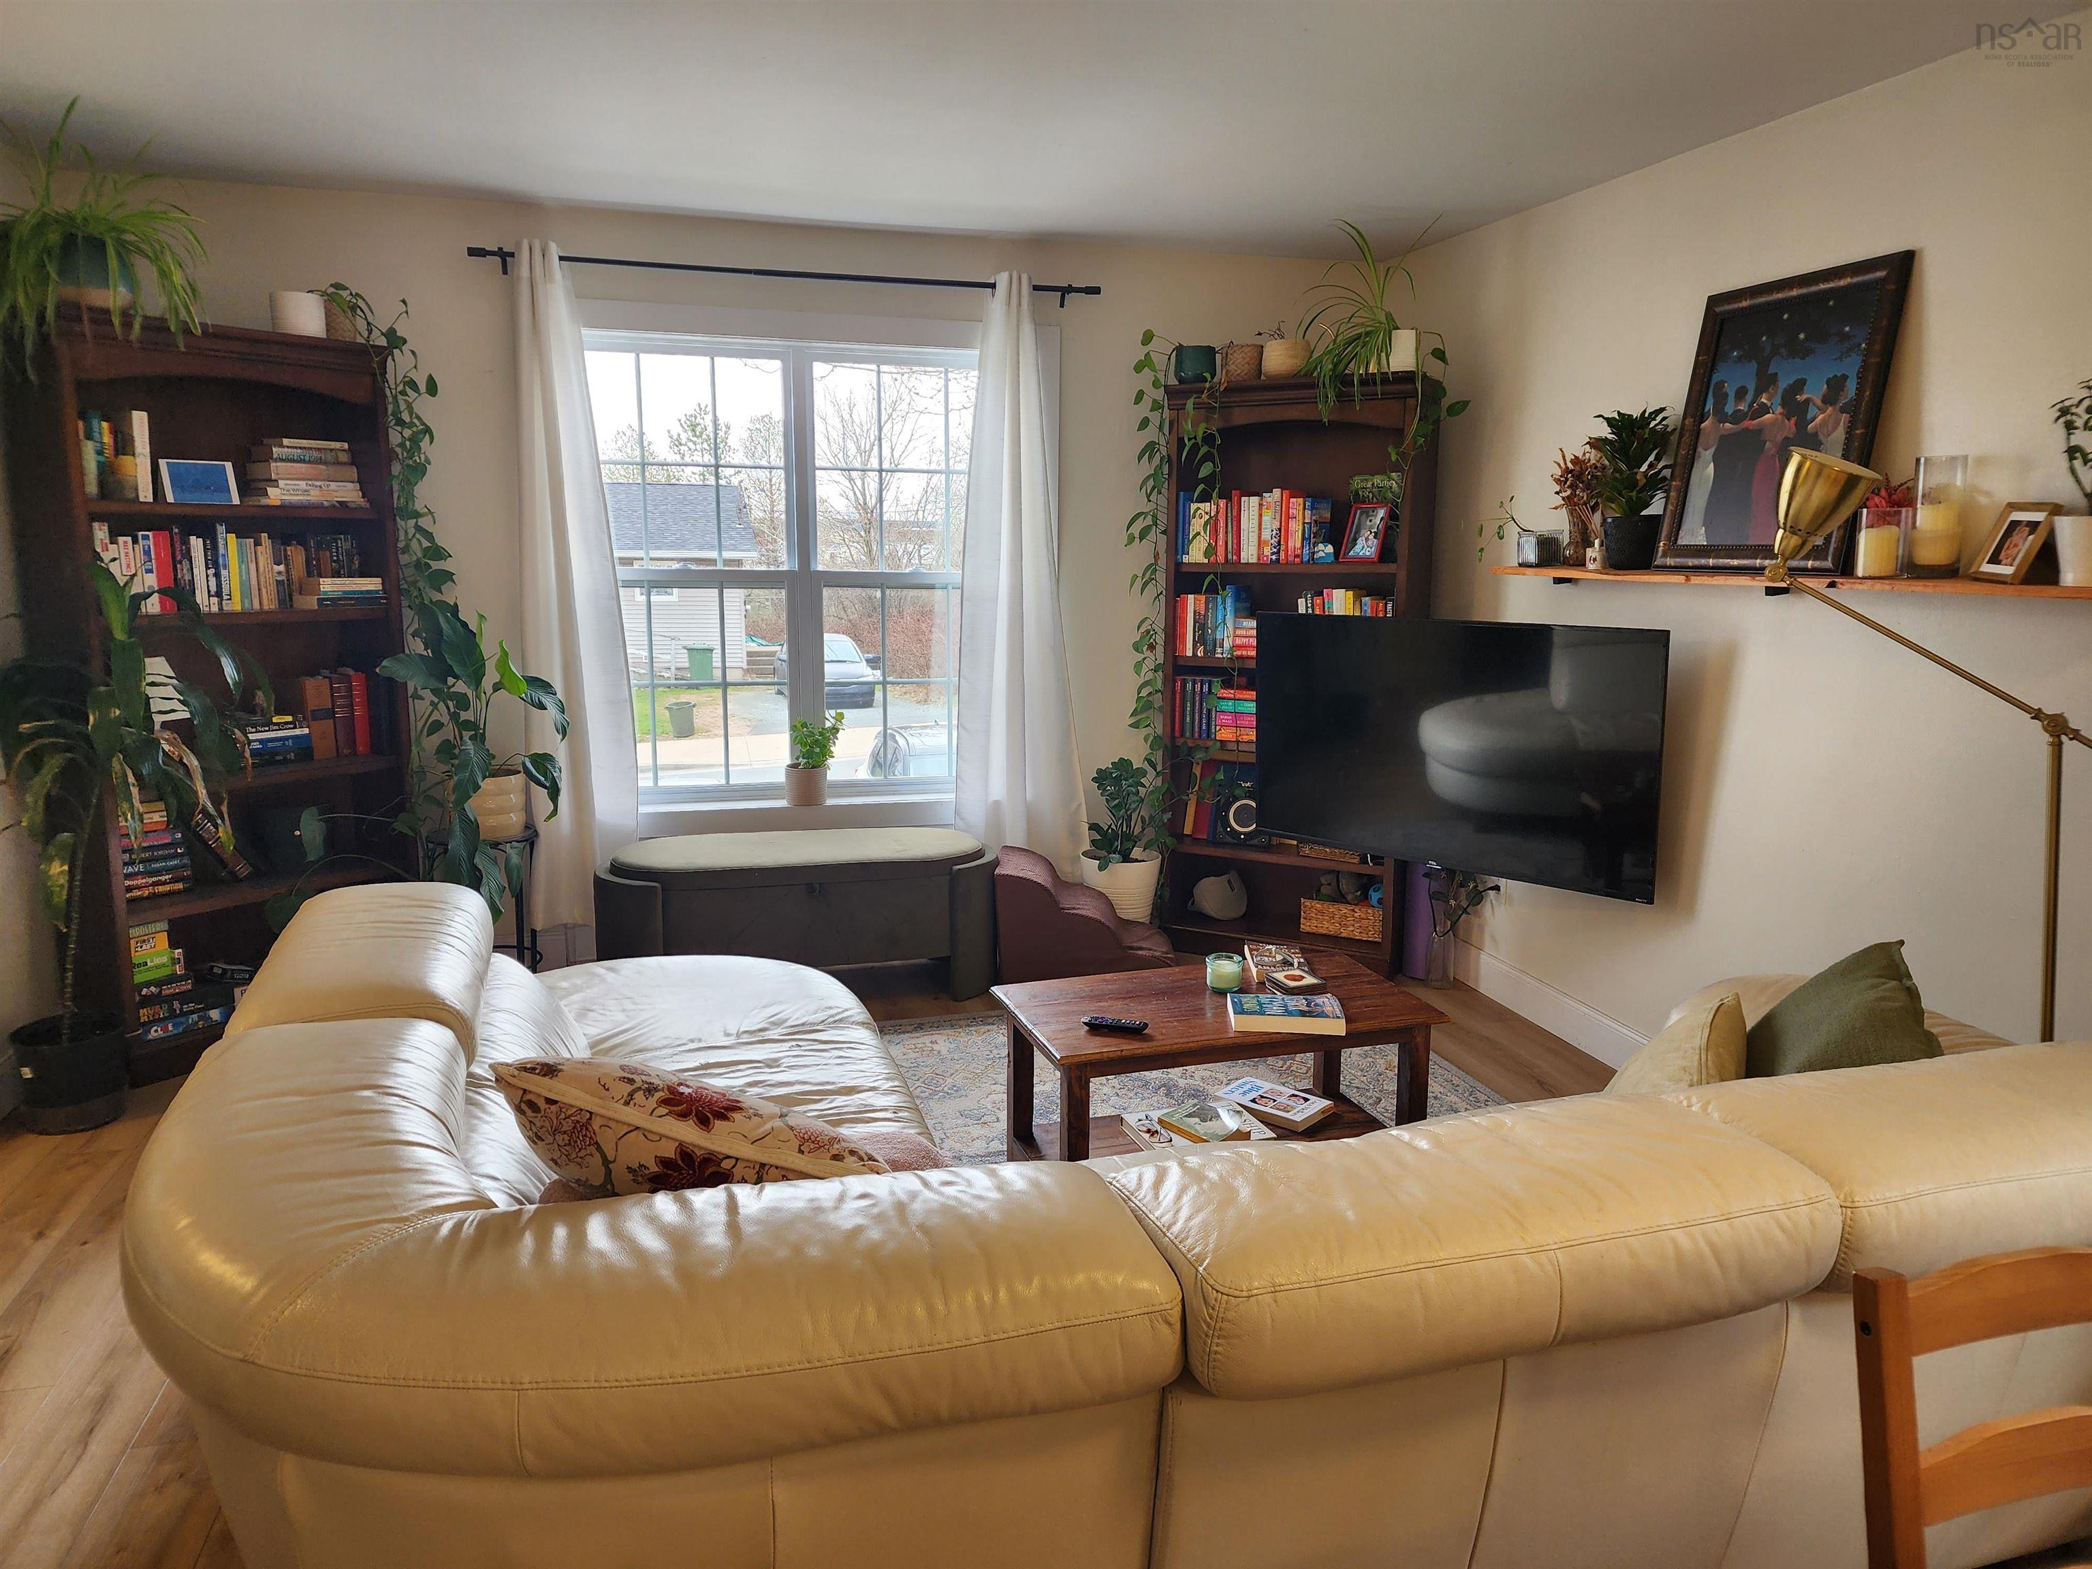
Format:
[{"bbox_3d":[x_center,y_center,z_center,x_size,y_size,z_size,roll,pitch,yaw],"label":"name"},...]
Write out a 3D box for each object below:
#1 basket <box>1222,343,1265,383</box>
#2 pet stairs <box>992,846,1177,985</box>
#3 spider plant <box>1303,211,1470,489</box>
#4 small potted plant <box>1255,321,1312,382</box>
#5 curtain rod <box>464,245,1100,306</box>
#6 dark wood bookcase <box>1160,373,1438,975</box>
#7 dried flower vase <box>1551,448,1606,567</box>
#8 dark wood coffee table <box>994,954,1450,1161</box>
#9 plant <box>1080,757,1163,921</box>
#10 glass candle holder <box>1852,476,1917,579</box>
[{"bbox_3d":[0.659,-1.403,4.656,0.135,0.134,0.135,1,10,0],"label":"basket"},{"bbox_3d":[0.150,0.444,4.674,0.610,0.395,0.380,1,10,1],"label":"pet stairs"},{"bbox_3d":[1.081,-1.361,4.444,0.520,0.810,0.440,5,11,23],"label":"spider plant"},{"bbox_3d":[0.783,-1.421,4.586,0.170,0.197,0.165,6,11,27],"label":"small potted plant"},{"bbox_3d":[-0.782,-1.640,4.474,2.000,0.080,0.090,-2,10,-14],"label":"curtain rod"},{"bbox_3d":[0.856,-0.364,4.795,0.850,1.970,0.330,6,11,26],"label":"dark wood bookcase"},{"bbox_3d":[1.459,-0.761,3.812,0.160,0.324,0.160,-2,10,-15],"label":"dried flower vase"},{"bbox_3d":[0.377,0.701,3.113,0.895,0.450,0.485,-2,11,-16],"label":"dark wood coffee table"},{"bbox_3d":[0.268,0.243,4.975,0.300,0.690,0.300,1,10,0],"label":"plant"},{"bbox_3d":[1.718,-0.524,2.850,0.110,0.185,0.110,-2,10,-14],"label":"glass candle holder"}]

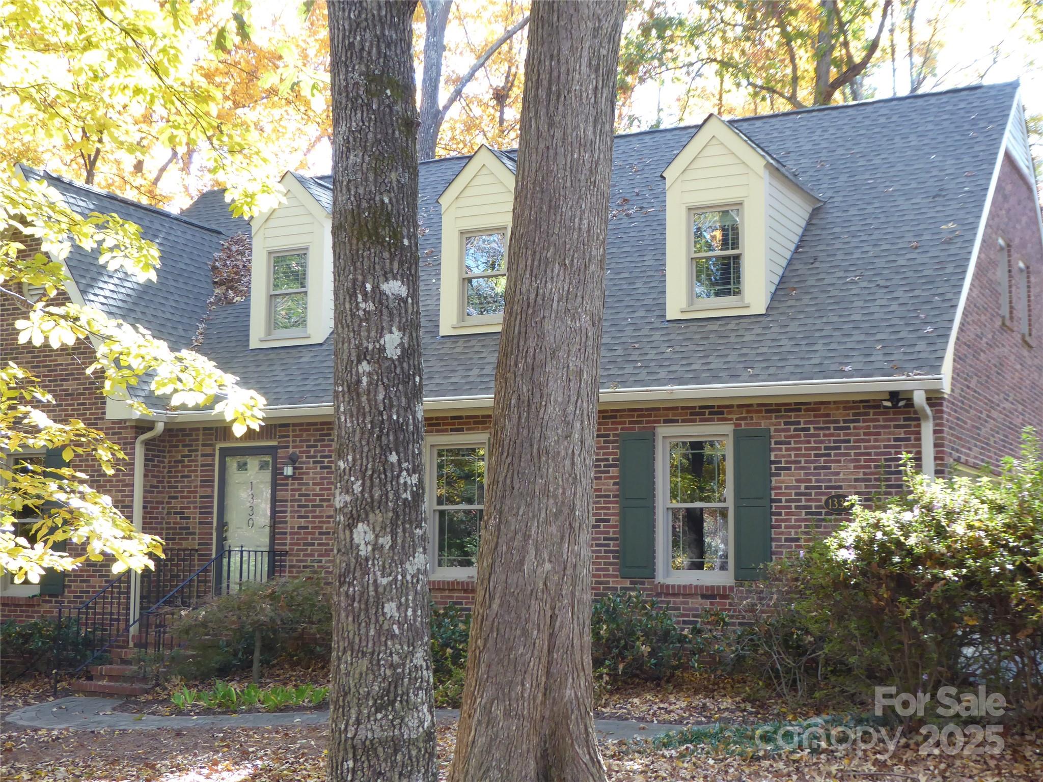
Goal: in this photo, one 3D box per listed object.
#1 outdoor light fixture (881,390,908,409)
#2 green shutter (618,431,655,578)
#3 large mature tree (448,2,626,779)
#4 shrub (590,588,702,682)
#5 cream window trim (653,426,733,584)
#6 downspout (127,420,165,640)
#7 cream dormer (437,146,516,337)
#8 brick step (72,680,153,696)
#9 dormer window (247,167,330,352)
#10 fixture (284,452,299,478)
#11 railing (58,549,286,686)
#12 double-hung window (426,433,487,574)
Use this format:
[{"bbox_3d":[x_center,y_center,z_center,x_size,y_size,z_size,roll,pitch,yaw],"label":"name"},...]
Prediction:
[{"bbox_3d":[3.755,0.092,14.842,0.250,0.190,0.180,-3,-7,27],"label":"outdoor light fixture"},{"bbox_3d":[1.257,1.248,16.182,0.410,1.600,0.045,-3,-7,27],"label":"green shutter"},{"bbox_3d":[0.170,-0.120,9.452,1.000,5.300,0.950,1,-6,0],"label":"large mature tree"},{"bbox_3d":[1.265,2.534,15.317,1.300,0.940,0.850,-3,-7,27],"label":"shrub"},{"bbox_3d":[1.881,1.221,15.905,0.900,1.710,0.120,-3,-7,27],"label":"cream window trim"},{"bbox_3d":[-4.722,1.836,18.553,0.460,2.980,0.220,-3,-7,27],"label":"downspout"},{"bbox_3d":[0.101,-1.748,19.461,1.280,2.380,2.600,-3,-8,27],"label":"cream dormer"},{"bbox_3d":[-4.514,3.344,16.594,1.200,0.160,0.340,-3,-7,27],"label":"brick step"},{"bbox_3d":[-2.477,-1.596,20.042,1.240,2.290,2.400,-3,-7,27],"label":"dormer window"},{"bbox_3d":[-2.867,0.903,18.282,0.150,0.320,0.200,-3,-7,27],"label":"fixture"},{"bbox_3d":[-4.107,2.674,17.422,1.440,1.660,2.500,-3,-7,27],"label":"railing"},{"bbox_3d":[-0.754,1.351,17.284,0.890,1.700,0.120,-3,-8,27],"label":"double-hung window"}]

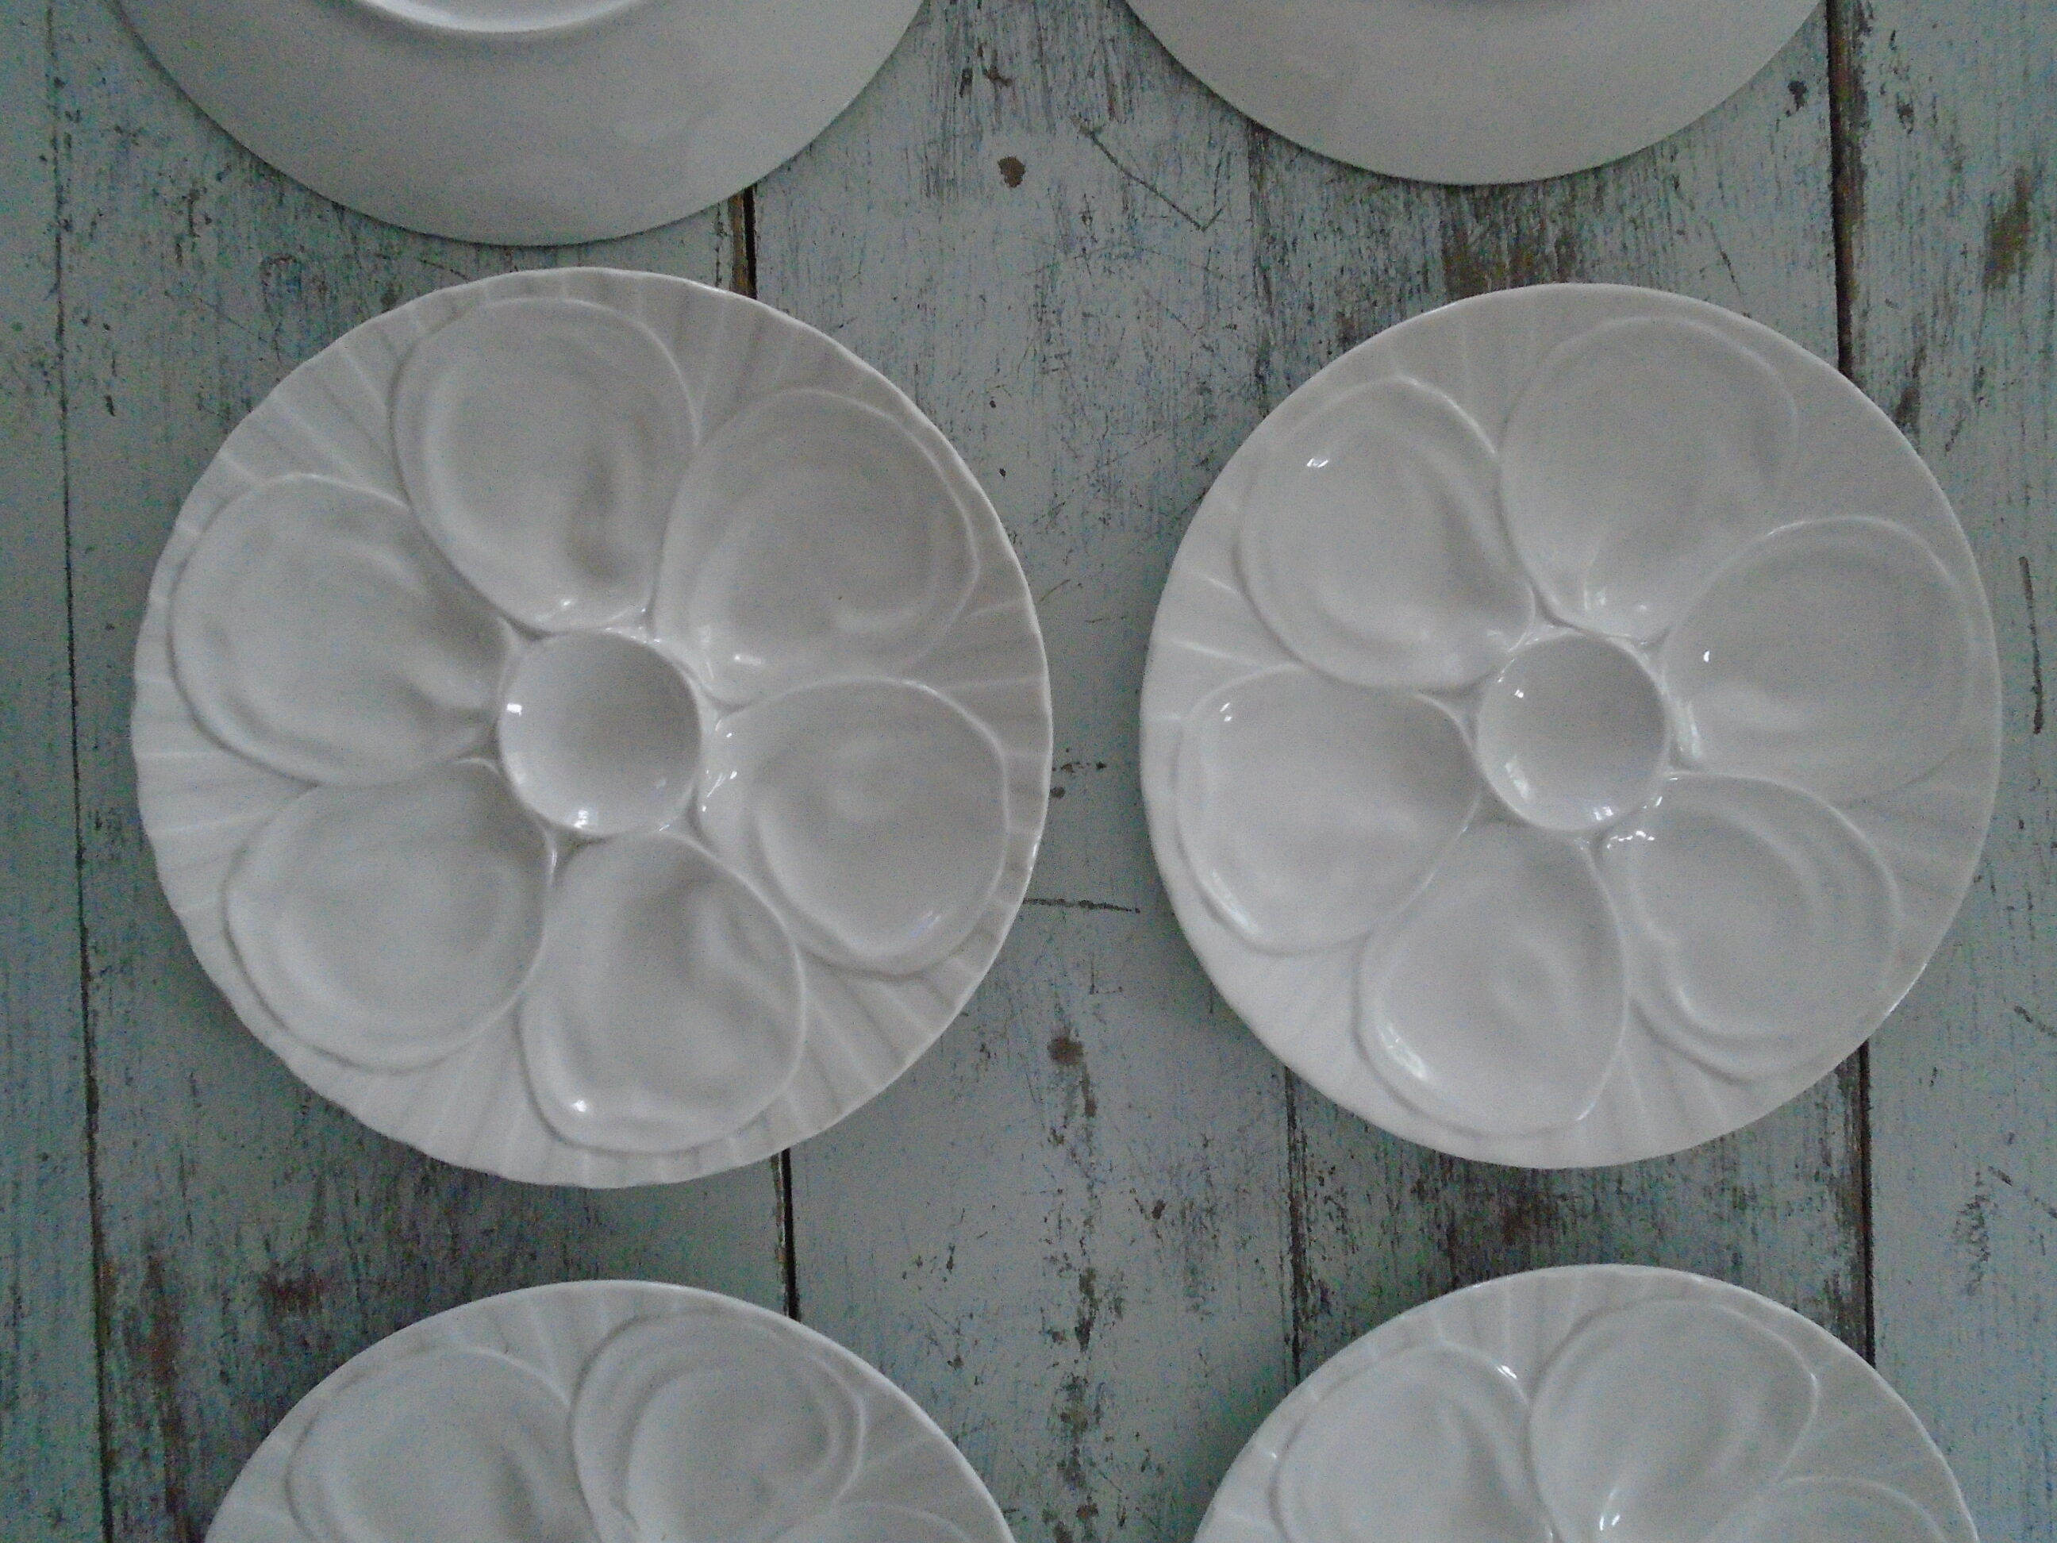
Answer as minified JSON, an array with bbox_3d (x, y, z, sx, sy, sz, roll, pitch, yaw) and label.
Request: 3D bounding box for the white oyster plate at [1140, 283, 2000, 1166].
[{"bbox_3d":[0.152,-0.011,0.441,0.245,0.026,0.245,0,94,-3],"label":"white oyster plate"}]

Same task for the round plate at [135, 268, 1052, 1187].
[{"bbox_3d":[-0.116,-0.010,0.426,0.245,0.026,0.245,0,94,-3],"label":"round plate"}]

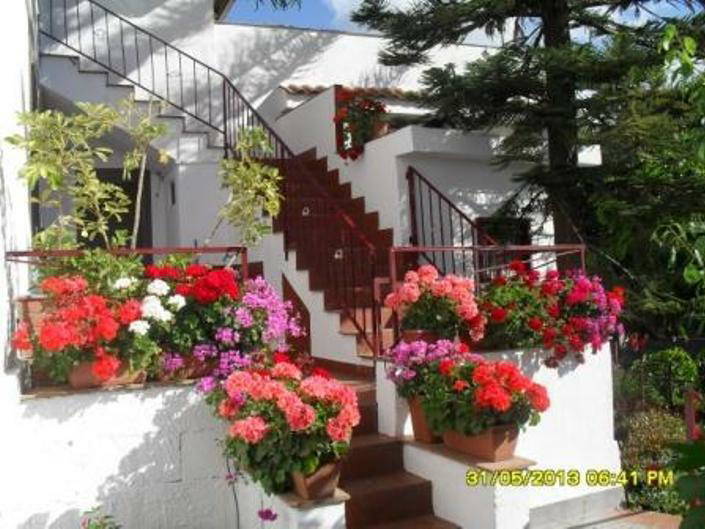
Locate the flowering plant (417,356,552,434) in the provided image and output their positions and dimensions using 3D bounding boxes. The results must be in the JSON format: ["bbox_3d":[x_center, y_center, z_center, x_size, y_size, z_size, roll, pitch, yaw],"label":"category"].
[{"bbox_3d":[0.711,0.709,3.880,0.588,0.406,0.647,-1,-6,-20],"label":"flowering plant"}]

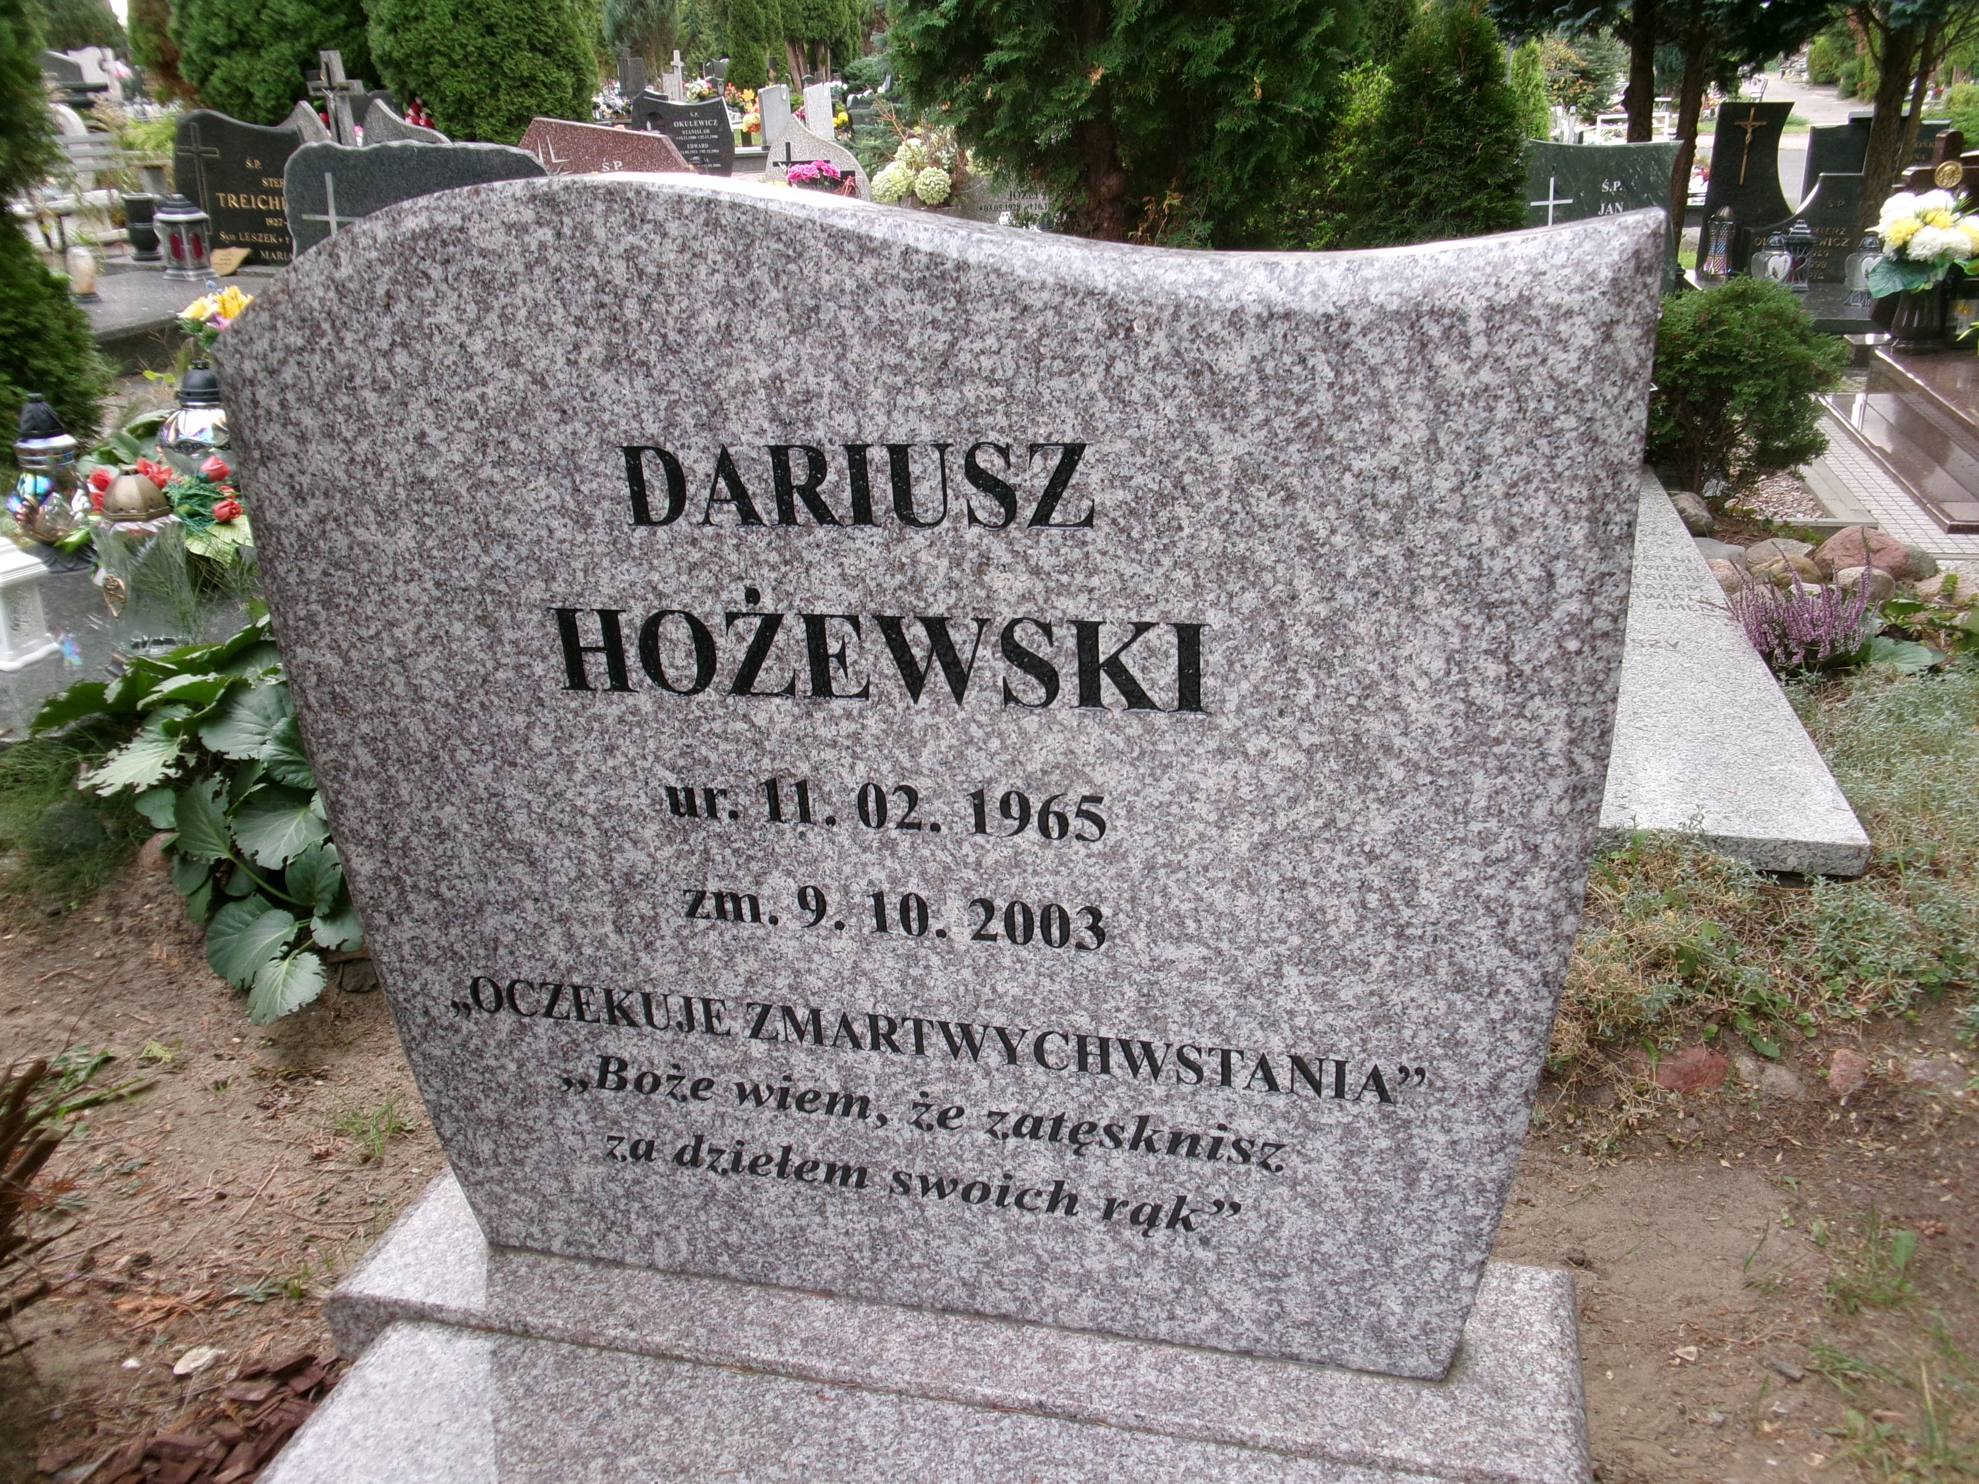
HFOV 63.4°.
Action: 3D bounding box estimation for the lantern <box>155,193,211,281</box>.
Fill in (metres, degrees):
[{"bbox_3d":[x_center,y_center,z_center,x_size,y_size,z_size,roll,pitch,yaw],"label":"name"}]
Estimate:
[{"bbox_3d":[-3.120,-1.958,6.200,0.205,0.310,0.205,3,24,15],"label":"lantern"}]

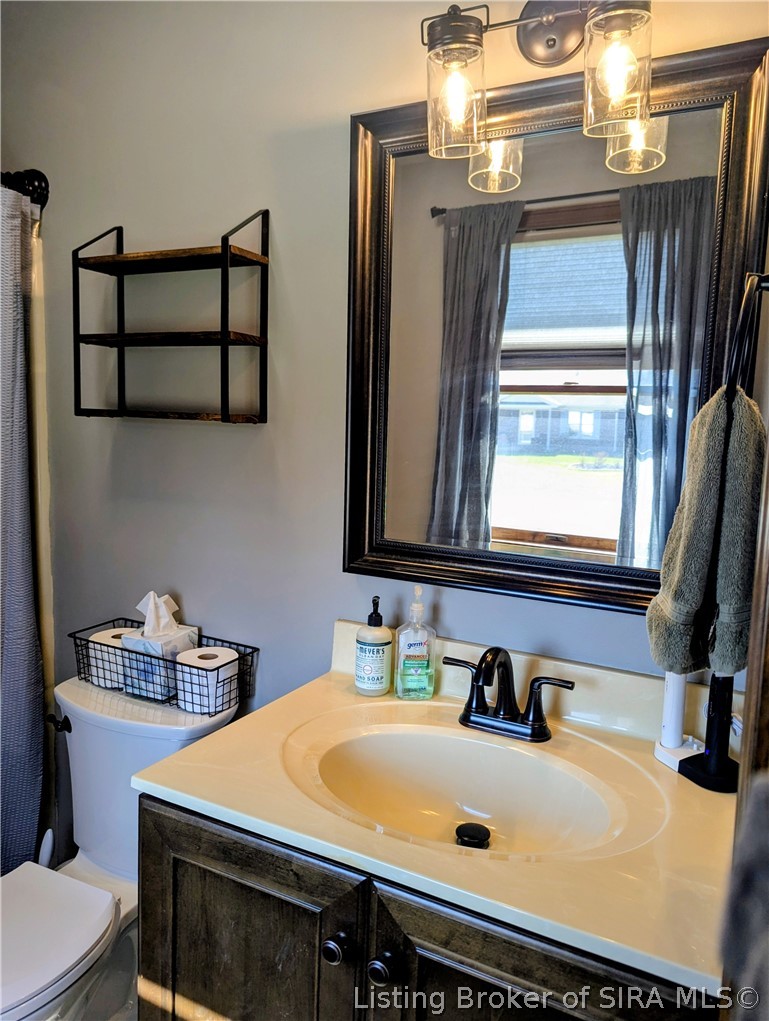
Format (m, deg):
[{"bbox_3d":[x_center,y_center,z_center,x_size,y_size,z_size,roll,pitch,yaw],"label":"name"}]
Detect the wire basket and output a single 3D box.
[{"bbox_3d":[-0.475,0.331,1.517,0.400,0.102,0.150,5,8,26],"label":"wire basket"}]

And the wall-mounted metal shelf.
[{"bbox_3d":[-0.446,-0.398,1.464,0.416,0.418,0.122,5,8,26],"label":"wall-mounted metal shelf"}]

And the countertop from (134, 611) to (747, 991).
[{"bbox_3d":[0.117,0.331,1.031,0.775,0.126,0.520,5,8,26],"label":"countertop"}]

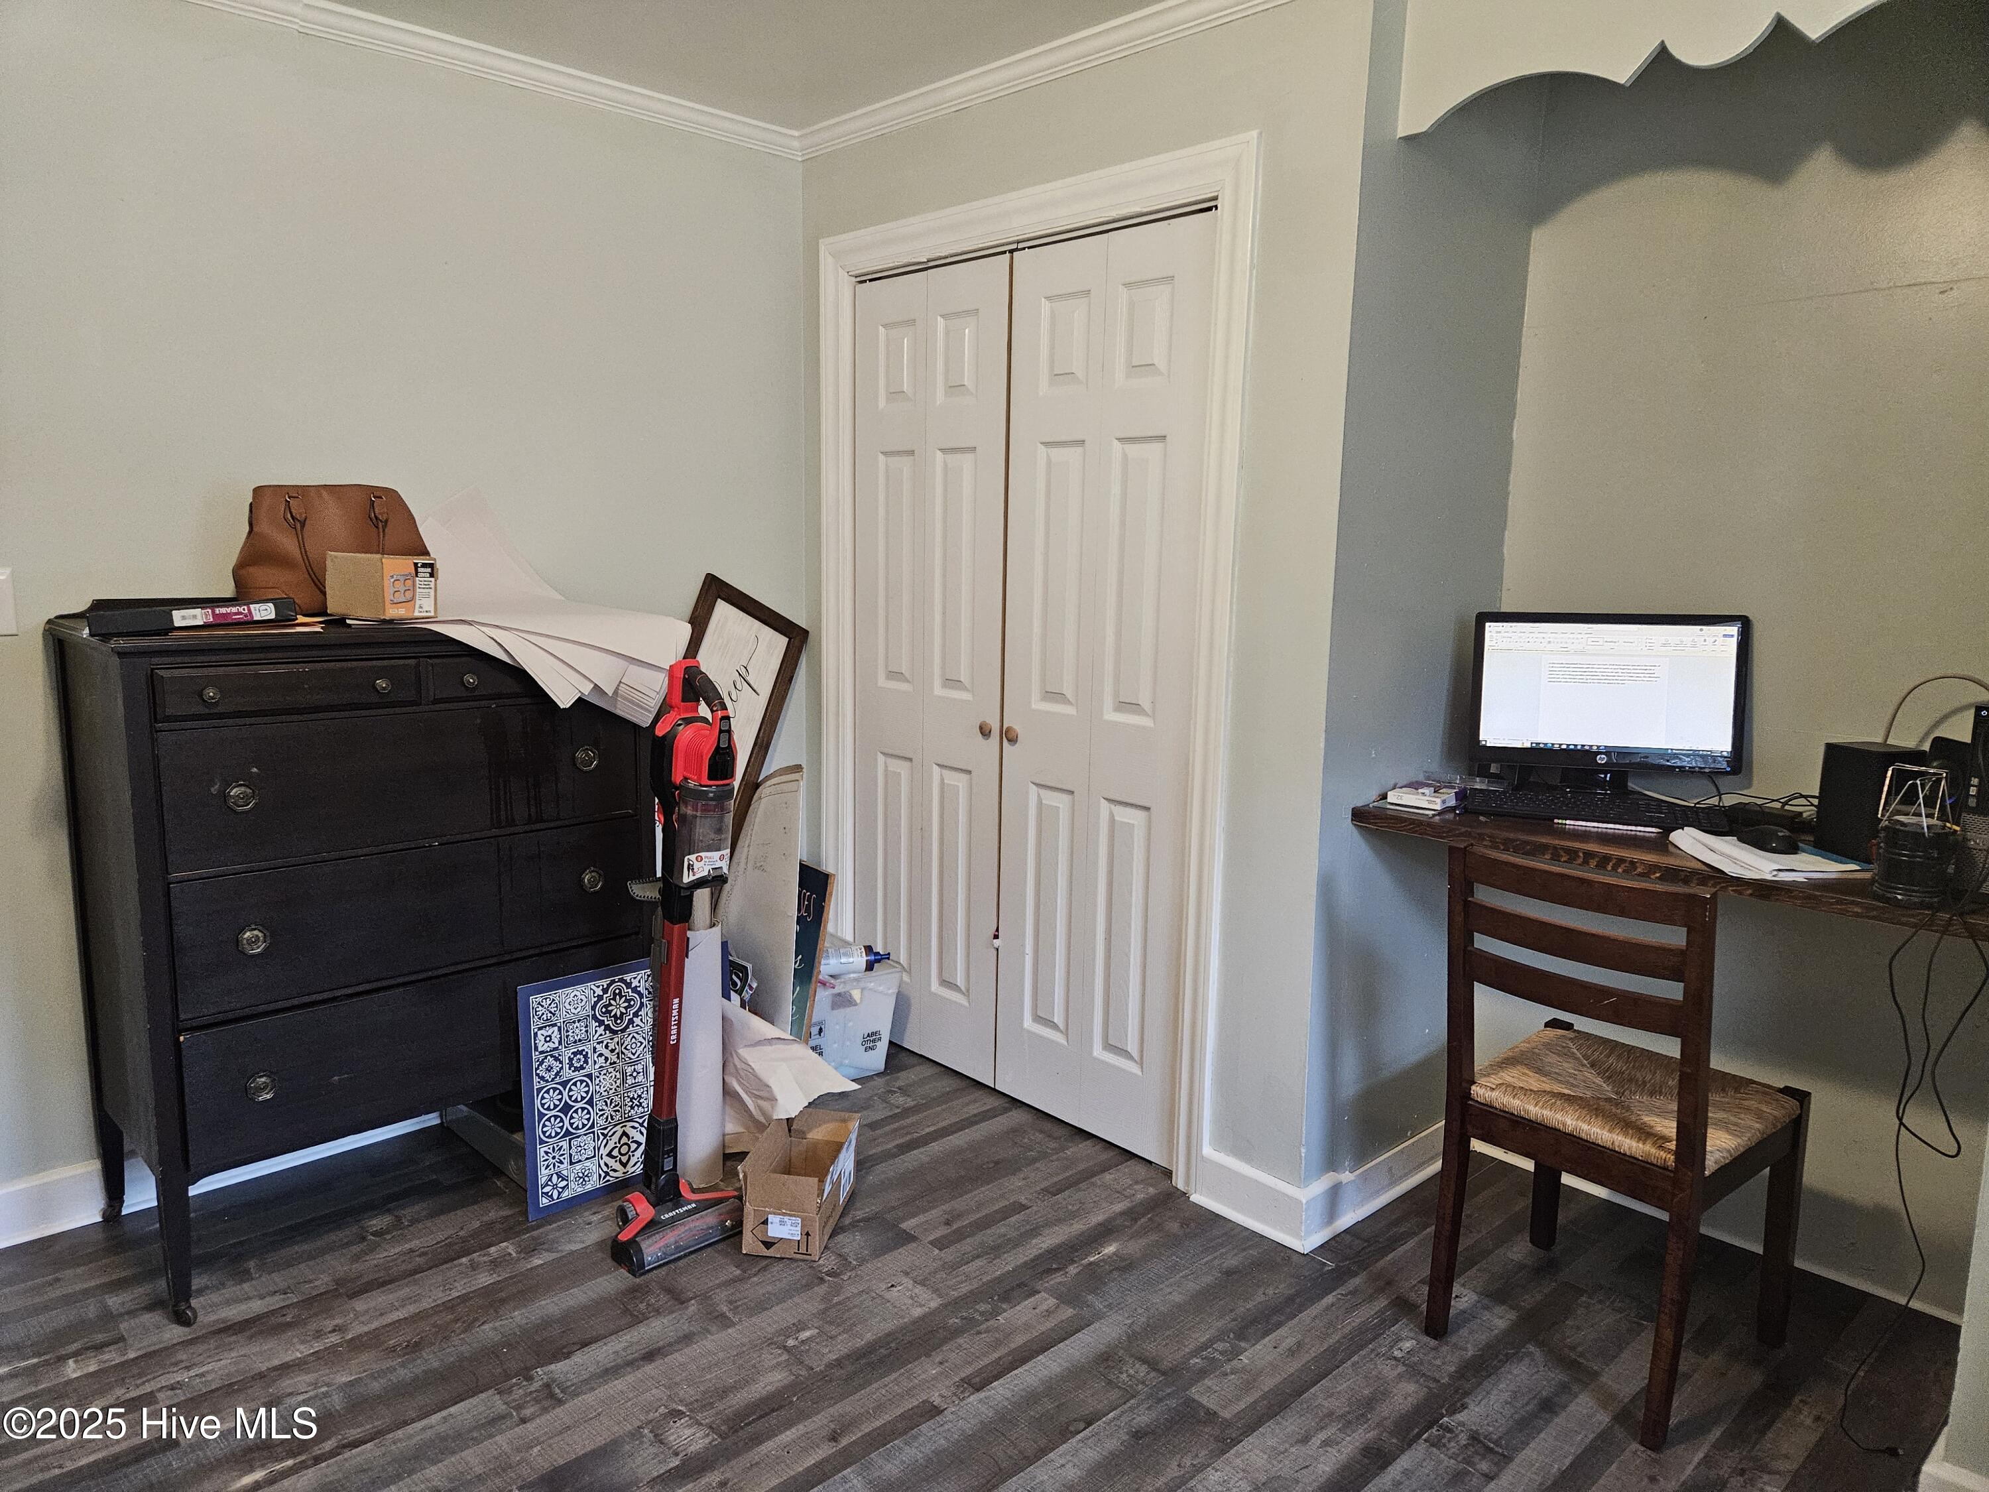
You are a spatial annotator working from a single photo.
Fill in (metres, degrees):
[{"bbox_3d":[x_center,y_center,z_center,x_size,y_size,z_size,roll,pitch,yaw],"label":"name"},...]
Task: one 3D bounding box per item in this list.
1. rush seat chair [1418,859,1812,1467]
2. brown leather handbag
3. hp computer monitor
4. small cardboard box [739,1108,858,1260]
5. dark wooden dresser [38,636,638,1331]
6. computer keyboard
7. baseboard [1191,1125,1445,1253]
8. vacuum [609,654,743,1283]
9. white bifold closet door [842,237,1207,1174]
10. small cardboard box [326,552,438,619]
[{"bbox_3d":[1.082,0.611,2.274,0.510,0.885,0.455,-7,12,-41],"label":"rush seat chair"},{"bbox_3d":[-1.338,-0.386,2.658,0.335,0.260,0.170,-5,11,-35],"label":"brown leather handbag"},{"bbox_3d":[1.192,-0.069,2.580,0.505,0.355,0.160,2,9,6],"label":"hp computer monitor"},{"bbox_3d":[-0.401,0.882,2.679,0.165,0.165,0.300,2,9,7],"label":"small cardboard box"},{"bbox_3d":[-1.234,0.351,2.672,0.935,1.180,0.540,-7,12,-43],"label":"dark wooden dresser"},{"bbox_3d":[1.109,0.119,2.461,0.440,0.030,0.150,4,9,18],"label":"computer keyboard"},{"bbox_3d":[0.753,0.890,2.926,0.650,0.120,0.295,-7,12,-43],"label":"baseboard"},{"bbox_3d":[-0.618,0.406,2.532,0.265,1.140,0.210,-7,12,-43],"label":"vacuum"},{"bbox_3d":[0.034,-0.139,3.214,0.040,2.030,1.180,-7,12,-43],"label":"white bifold closet door"},{"bbox_3d":[-1.192,-0.310,2.574,0.185,0.116,0.107,7,11,34],"label":"small cardboard box"}]

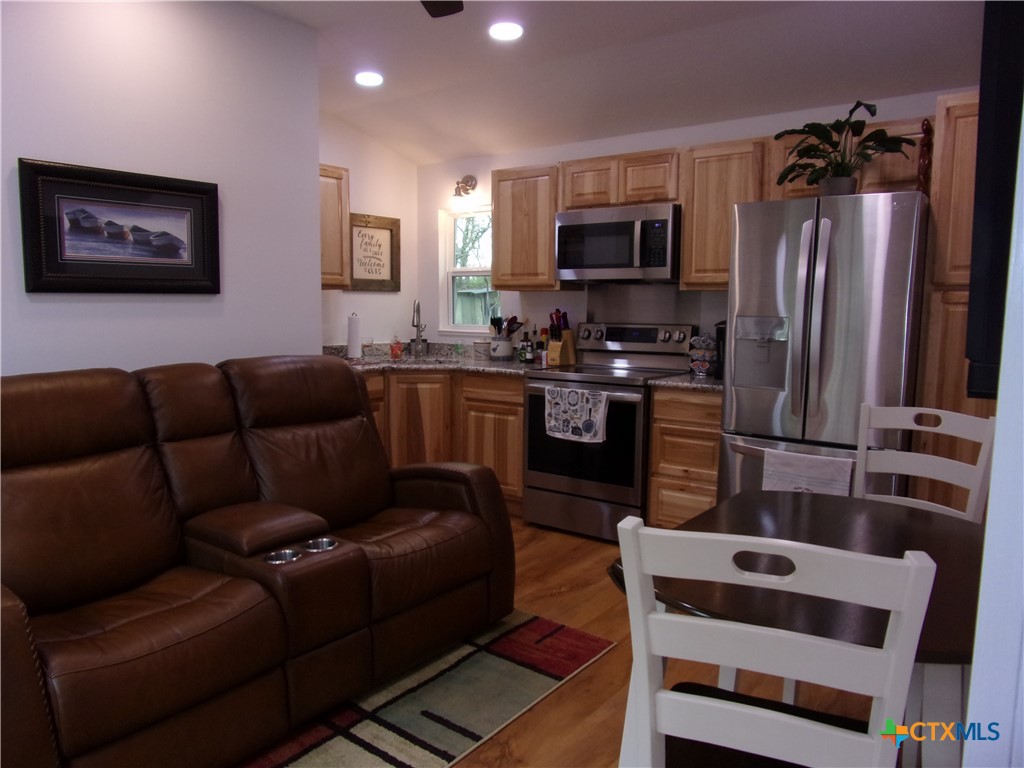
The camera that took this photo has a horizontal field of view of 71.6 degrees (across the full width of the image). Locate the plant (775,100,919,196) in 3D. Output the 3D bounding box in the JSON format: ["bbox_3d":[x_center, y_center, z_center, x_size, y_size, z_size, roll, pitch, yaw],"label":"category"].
[{"bbox_3d":[1.460,-1.020,3.149,0.610,0.437,0.560,5,9,35],"label":"plant"}]

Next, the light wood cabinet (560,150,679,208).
[{"bbox_3d":[0.680,-1.143,4.121,0.759,0.310,0.325,5,8,34],"label":"light wood cabinet"}]

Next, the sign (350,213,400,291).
[{"bbox_3d":[-1.005,-0.937,5.115,0.025,0.535,0.557,5,9,35],"label":"sign"}]

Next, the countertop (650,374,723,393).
[{"bbox_3d":[1.071,-0.013,3.780,0.422,0.043,0.650,5,8,34],"label":"countertop"}]

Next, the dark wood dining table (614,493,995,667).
[{"bbox_3d":[0.718,0.759,1.684,0.715,0.760,1.060,5,8,34],"label":"dark wood dining table"}]

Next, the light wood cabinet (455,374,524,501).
[{"bbox_3d":[0.062,0.335,4.537,0.500,0.835,0.630,5,8,34],"label":"light wood cabinet"}]

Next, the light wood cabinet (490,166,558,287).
[{"bbox_3d":[0.162,-0.967,4.504,0.502,0.750,0.325,5,8,34],"label":"light wood cabinet"}]

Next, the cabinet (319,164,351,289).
[{"bbox_3d":[-1.353,-0.966,4.363,0.323,0.758,0.654,5,9,35],"label":"cabinet"}]

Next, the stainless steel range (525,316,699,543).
[{"bbox_3d":[0.576,0.247,4.255,0.759,1.185,0.725,5,9,35],"label":"stainless steel range"}]

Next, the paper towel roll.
[{"bbox_3d":[-1.086,-0.327,4.880,0.100,0.305,0.100,0,7,0],"label":"paper towel roll"}]

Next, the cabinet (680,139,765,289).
[{"bbox_3d":[1.171,-0.884,3.809,0.437,0.750,0.325,5,8,34],"label":"cabinet"}]

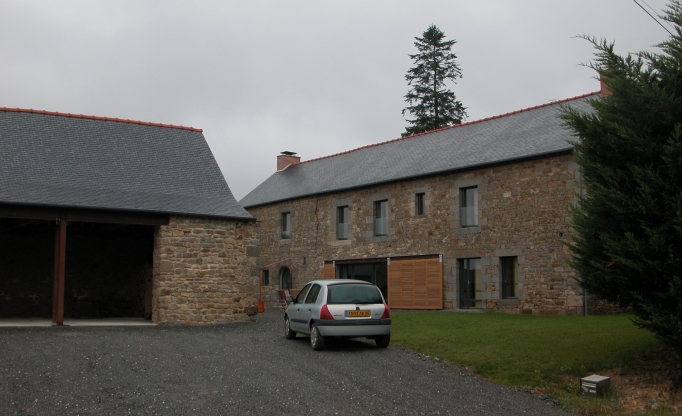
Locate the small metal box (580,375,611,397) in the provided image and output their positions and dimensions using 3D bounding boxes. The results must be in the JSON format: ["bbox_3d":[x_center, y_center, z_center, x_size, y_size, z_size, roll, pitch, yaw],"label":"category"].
[{"bbox_3d":[3.885,2.733,10.497,0.390,0.270,0.265,1,-2,-41],"label":"small metal box"}]

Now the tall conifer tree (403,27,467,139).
[{"bbox_3d":[6.705,-3.488,50.000,6.300,20.210,6.300,0,-6,0],"label":"tall conifer tree"}]

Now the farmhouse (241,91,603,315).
[{"bbox_3d":[3.836,0.421,36.851,8.090,9.500,24.615,5,-8,-39],"label":"farmhouse"}]

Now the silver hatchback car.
[{"bbox_3d":[-0.204,2.315,15.520,1.650,1.420,3.770,1,-6,-17],"label":"silver hatchback car"}]

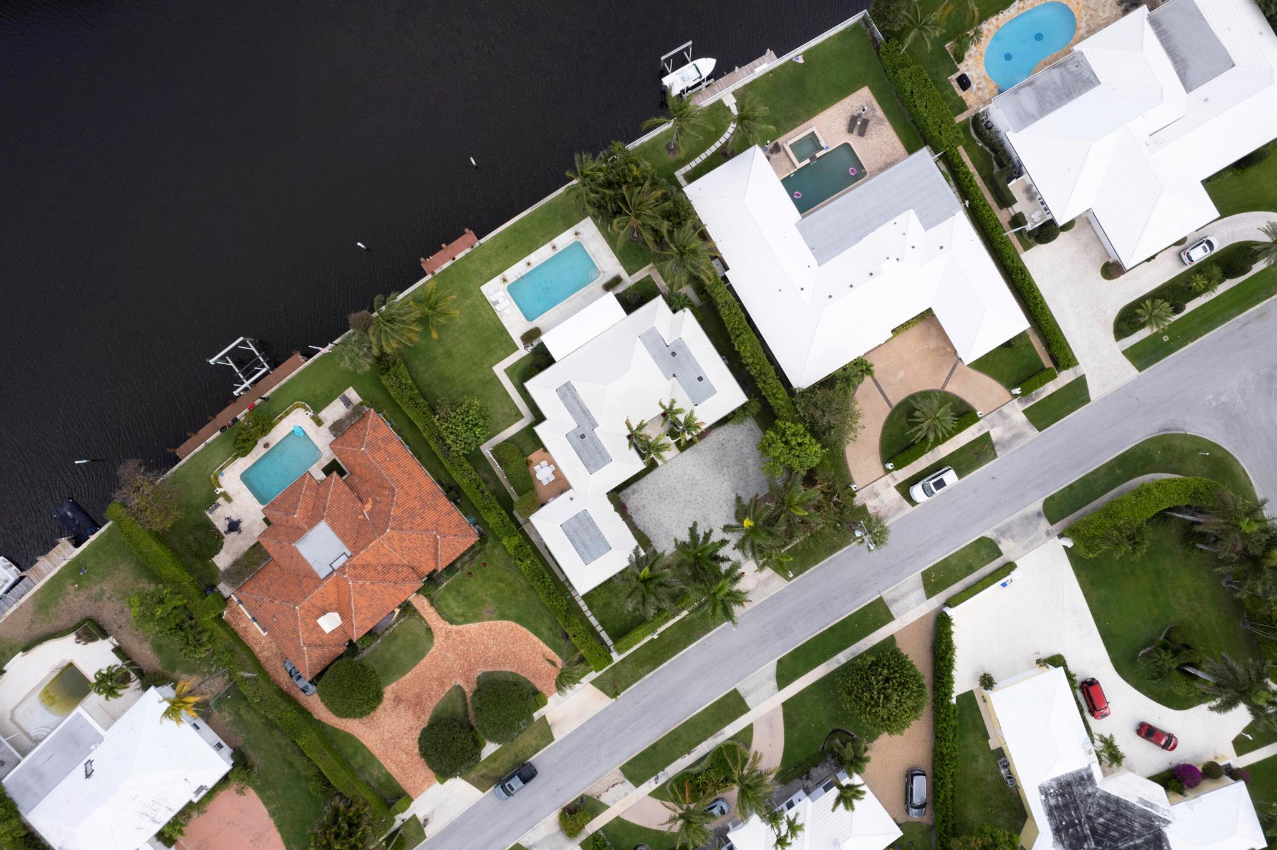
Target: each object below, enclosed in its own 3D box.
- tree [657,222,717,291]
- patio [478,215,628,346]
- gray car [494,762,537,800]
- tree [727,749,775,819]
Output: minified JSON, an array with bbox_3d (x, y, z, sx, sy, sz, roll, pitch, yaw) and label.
[{"bbox_3d":[4.780,-16.834,79.725,5.930,8.000,6.820,0,91,0],"label":"tree"},{"bbox_3d":[-8.875,-15.230,83.443,13.850,0.500,8.070,-33,91,0],"label":"patio"},{"bbox_3d":[-13.700,39.750,86.600,5.250,1.800,1.950,-37,90,0],"label":"gray car"},{"bbox_3d":[11.700,37.300,83.800,5.400,7.400,7.000,0,90,0],"label":"tree"}]

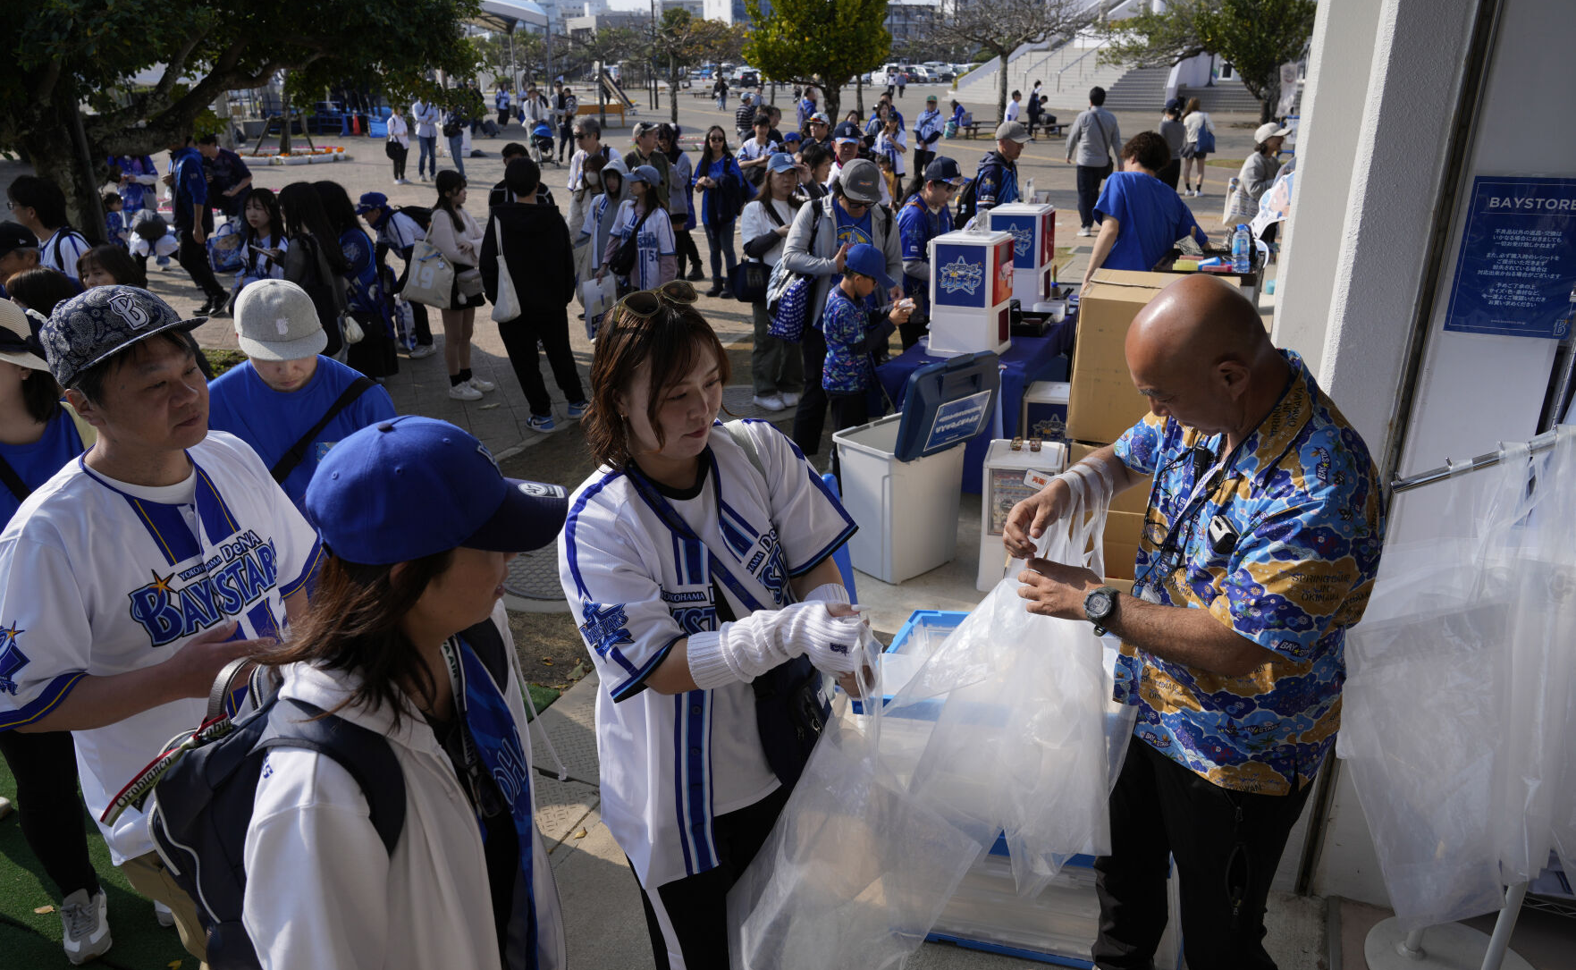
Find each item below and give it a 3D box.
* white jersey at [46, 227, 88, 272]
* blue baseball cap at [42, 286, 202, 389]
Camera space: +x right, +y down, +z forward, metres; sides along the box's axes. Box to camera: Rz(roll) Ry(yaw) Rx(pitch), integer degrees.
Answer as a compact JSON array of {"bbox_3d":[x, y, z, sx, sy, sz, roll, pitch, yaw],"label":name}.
[{"bbox_3d":[-3.626,-1.128,5.600,0.200,0.440,0.300,-6,22,-14],"label":"white jersey"},{"bbox_3d":[-1.041,-0.250,1.690,0.270,0.136,0.180,-15,12,26],"label":"blue baseball cap"}]

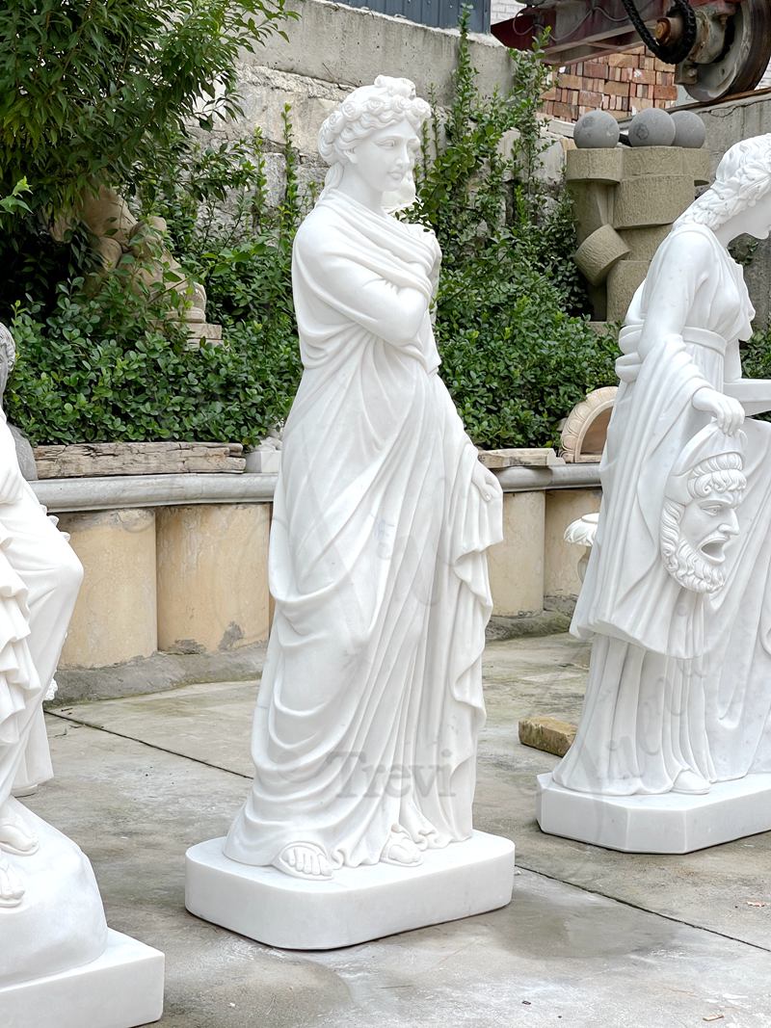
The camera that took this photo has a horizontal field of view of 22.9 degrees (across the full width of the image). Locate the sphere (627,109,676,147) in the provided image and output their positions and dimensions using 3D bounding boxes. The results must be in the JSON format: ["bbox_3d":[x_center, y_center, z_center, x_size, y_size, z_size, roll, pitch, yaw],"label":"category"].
[{"bbox_3d":[1.442,-2.071,10.300,0.255,0.255,0.255,0,4,0],"label":"sphere"}]

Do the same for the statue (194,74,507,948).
[{"bbox_3d":[-0.078,-0.040,4.313,0.679,1.872,0.538,-4,6,-39],"label":"statue"}]

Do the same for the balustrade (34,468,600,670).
[{"bbox_3d":[-0.193,0.165,8.002,3.080,0.693,0.300,-4,6,-42],"label":"balustrade"}]

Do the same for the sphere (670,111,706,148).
[{"bbox_3d":[1.642,-2.107,10.530,0.255,0.255,0.255,0,4,0],"label":"sphere"}]

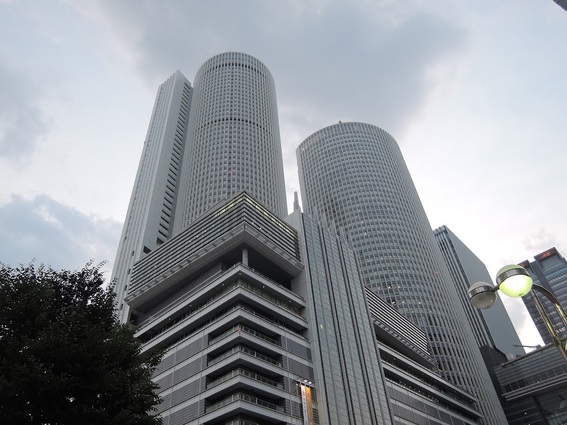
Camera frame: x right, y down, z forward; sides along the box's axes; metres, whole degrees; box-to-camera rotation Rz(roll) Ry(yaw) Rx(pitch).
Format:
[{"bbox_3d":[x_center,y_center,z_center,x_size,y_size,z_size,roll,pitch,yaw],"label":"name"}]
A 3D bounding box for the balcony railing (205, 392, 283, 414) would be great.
[{"bbox_3d":[-7.399,39.267,91.029,9.300,1.400,11.500,-35,-51,27],"label":"balcony railing"}]

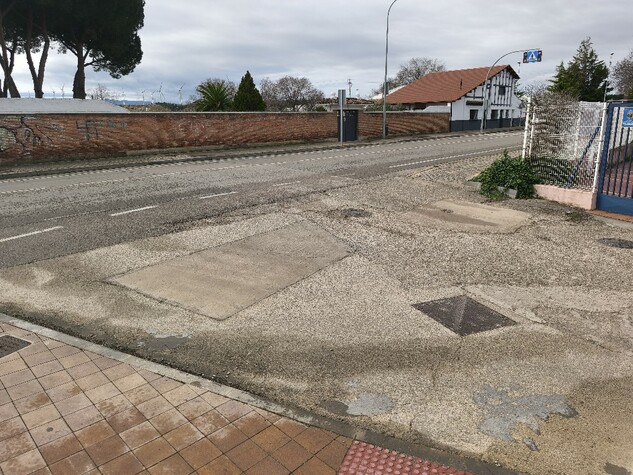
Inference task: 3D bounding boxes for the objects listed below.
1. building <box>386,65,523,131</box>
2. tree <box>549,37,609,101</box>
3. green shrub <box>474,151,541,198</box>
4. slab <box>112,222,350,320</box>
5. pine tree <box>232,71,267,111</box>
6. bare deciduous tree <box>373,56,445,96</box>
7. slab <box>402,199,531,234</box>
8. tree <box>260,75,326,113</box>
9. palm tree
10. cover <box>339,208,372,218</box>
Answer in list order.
[{"bbox_3d":[16.570,-16.216,49.155,16.644,6.800,9.600,-15,22,-41],"label":"building"},{"bbox_3d":[19.570,-11.095,31.186,3.857,6.968,4.265,9,19,29],"label":"tree"},{"bbox_3d":[4.222,-1.413,9.180,1.444,0.914,1.150,7,18,24],"label":"green shrub"},{"bbox_3d":[-0.590,0.272,5.253,1.665,0.050,3.174,12,20,37],"label":"slab"},{"bbox_3d":[-4.995,-9.889,31.479,2.508,4.866,2.409,-3,16,-8],"label":"pine tree"},{"bbox_3d":[12.272,-19.234,55.878,9.408,8.902,9.134,3,17,11],"label":"bare deciduous tree"},{"bbox_3d":[2.626,-0.349,7.298,2.011,0.050,2.168,15,22,42],"label":"slab"},{"bbox_3d":[-2.602,-14.489,45.769,6.936,5.671,6.598,-1,16,-3],"label":"tree"},{"bbox_3d":[-7.372,-9.298,30.605,2.819,4.256,2.747,-4,17,-12],"label":"palm tree"},{"bbox_3d":[0.709,-0.425,7.556,0.600,0.040,0.600,0,16,0],"label":"cover"}]

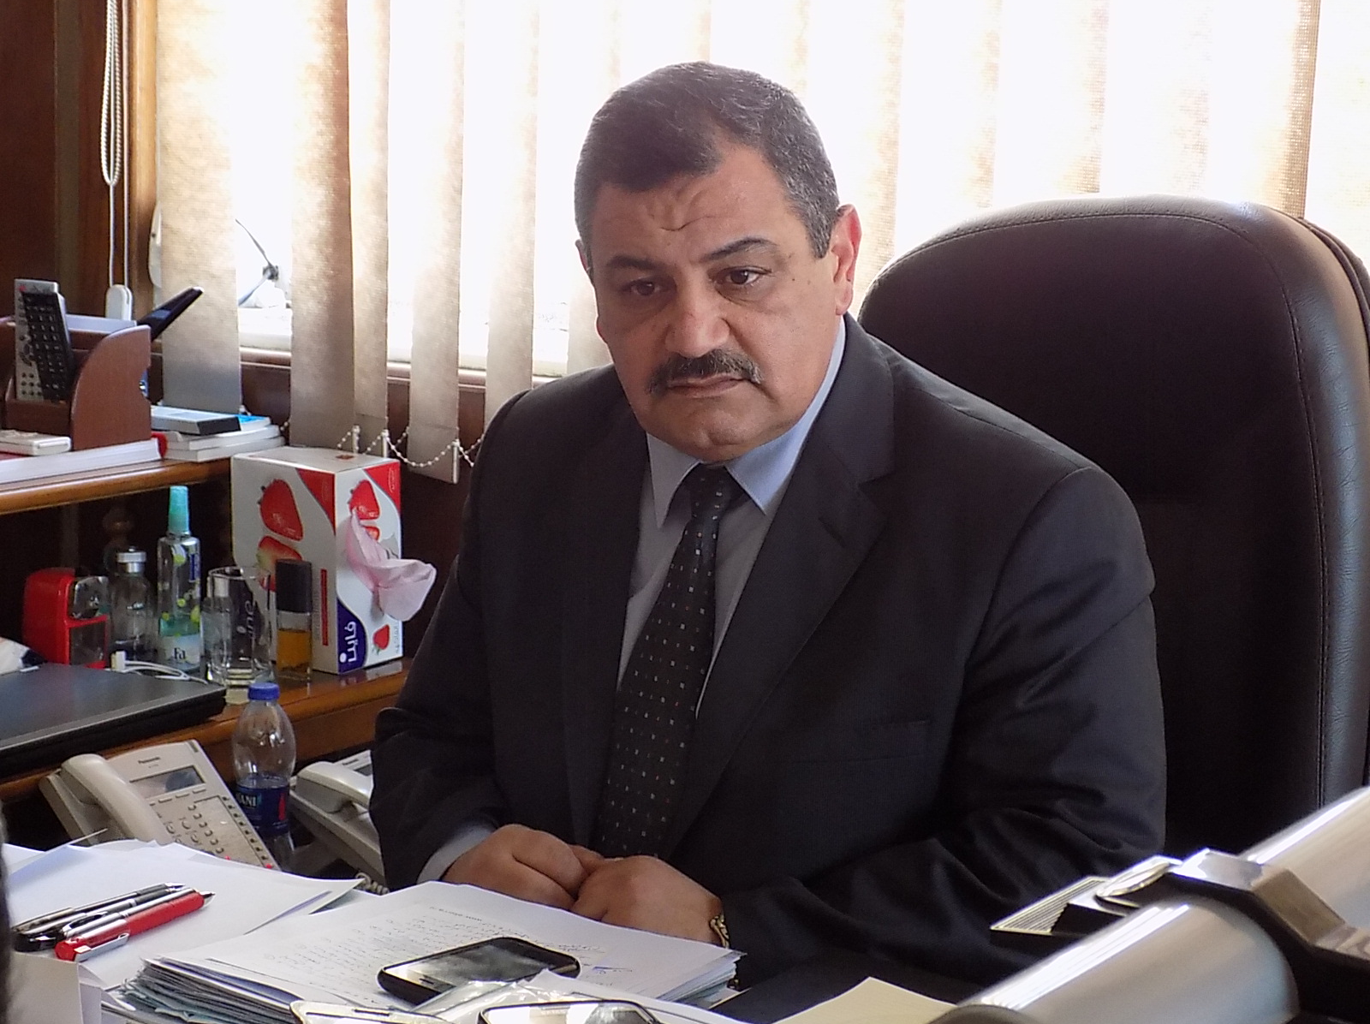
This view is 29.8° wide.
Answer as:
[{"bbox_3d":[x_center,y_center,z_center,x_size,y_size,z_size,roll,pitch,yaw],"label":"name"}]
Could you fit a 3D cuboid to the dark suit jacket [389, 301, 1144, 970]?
[{"bbox_3d":[0.045,0.178,1.645,0.530,0.600,0.410,7,12,26],"label":"dark suit jacket"}]

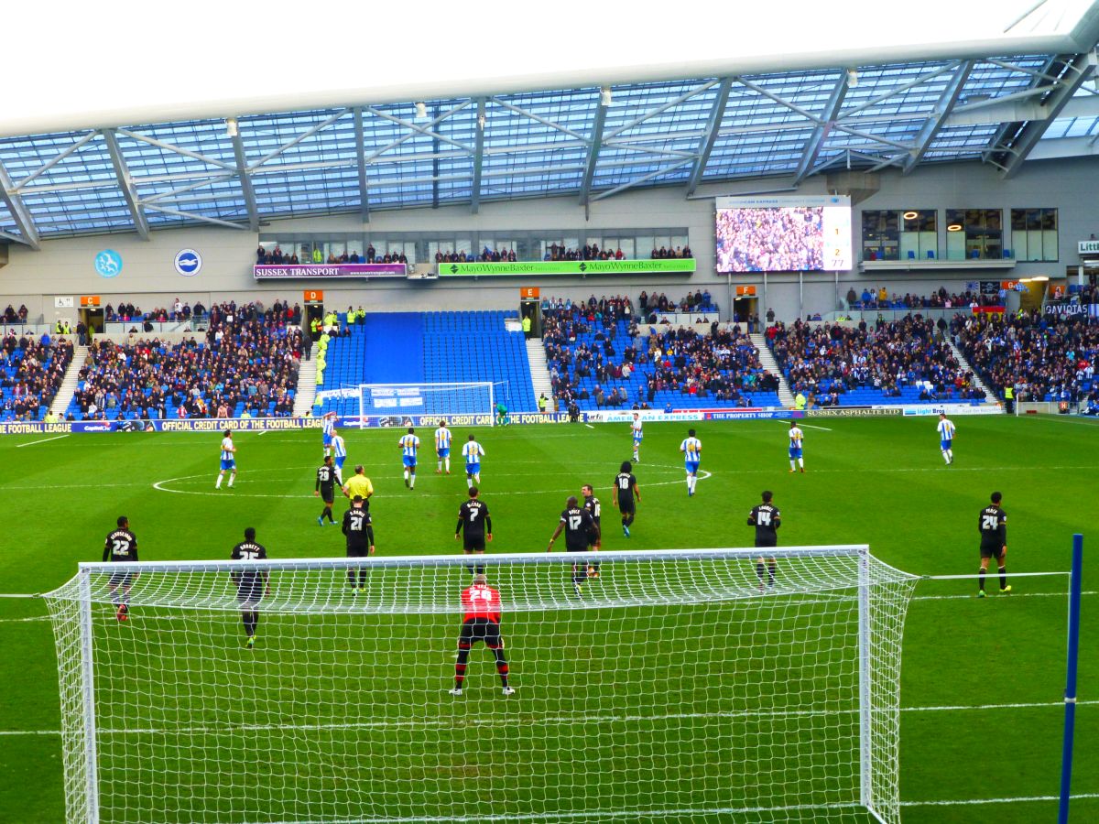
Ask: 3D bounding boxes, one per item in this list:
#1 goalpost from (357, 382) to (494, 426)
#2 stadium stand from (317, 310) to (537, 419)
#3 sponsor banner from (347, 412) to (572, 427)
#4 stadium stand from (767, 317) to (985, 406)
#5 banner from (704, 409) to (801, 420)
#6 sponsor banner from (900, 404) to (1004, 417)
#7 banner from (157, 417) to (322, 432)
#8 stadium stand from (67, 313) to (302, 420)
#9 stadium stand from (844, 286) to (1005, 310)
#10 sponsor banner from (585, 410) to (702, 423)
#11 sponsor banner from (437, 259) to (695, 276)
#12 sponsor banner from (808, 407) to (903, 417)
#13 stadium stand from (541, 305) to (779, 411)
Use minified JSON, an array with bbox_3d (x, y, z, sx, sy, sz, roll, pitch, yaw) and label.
[{"bbox_3d":[-7.079,-0.393,127.760,7.560,2.560,1.800,-1,2,-3],"label":"goalpost"},{"bbox_3d":[-7.976,-3.166,141.112,13.442,6.750,17.300,-1,2,-3],"label":"stadium stand"},{"bbox_3d":[-5.221,0.457,130.307,13.528,0.680,0.150,-1,2,-3],"label":"sponsor banner"},{"bbox_3d":[20.523,-3.300,142.063,12.774,5.950,15.800,-1,2,-3],"label":"stadium stand"},{"bbox_3d":[12.162,0.200,132.715,5.893,0.509,0.140,-1,2,-3],"label":"banner"},{"bbox_3d":[23.969,-0.129,132.037,6.173,0.640,0.150,-1,2,-3],"label":"sponsor banner"},{"bbox_3d":[-18.068,0.725,129.545,9.656,0.680,0.150,-1,2,-3],"label":"banner"},{"bbox_3d":[-22.527,-2.882,140.249,13.646,6.750,17.300,-1,2,-3],"label":"stadium stand"},{"bbox_3d":[25.447,-7.743,150.444,10.459,1.600,2.400,-1,2,-3],"label":"stadium stand"},{"bbox_3d":[5.738,0.275,132.330,7.091,0.602,0.140,-1,2,-3],"label":"sponsor banner"},{"bbox_3d":[1.240,-9.732,150.000,17.362,0.830,0.140,-1,2,-3],"label":"sponsor banner"},{"bbox_3d":[18.294,0.077,133.082,5.898,0.477,0.140,-1,2,-3],"label":"sponsor banner"},{"bbox_3d":[6.603,-3.451,141.977,13.896,6.750,17.300,-1,2,-3],"label":"stadium stand"}]

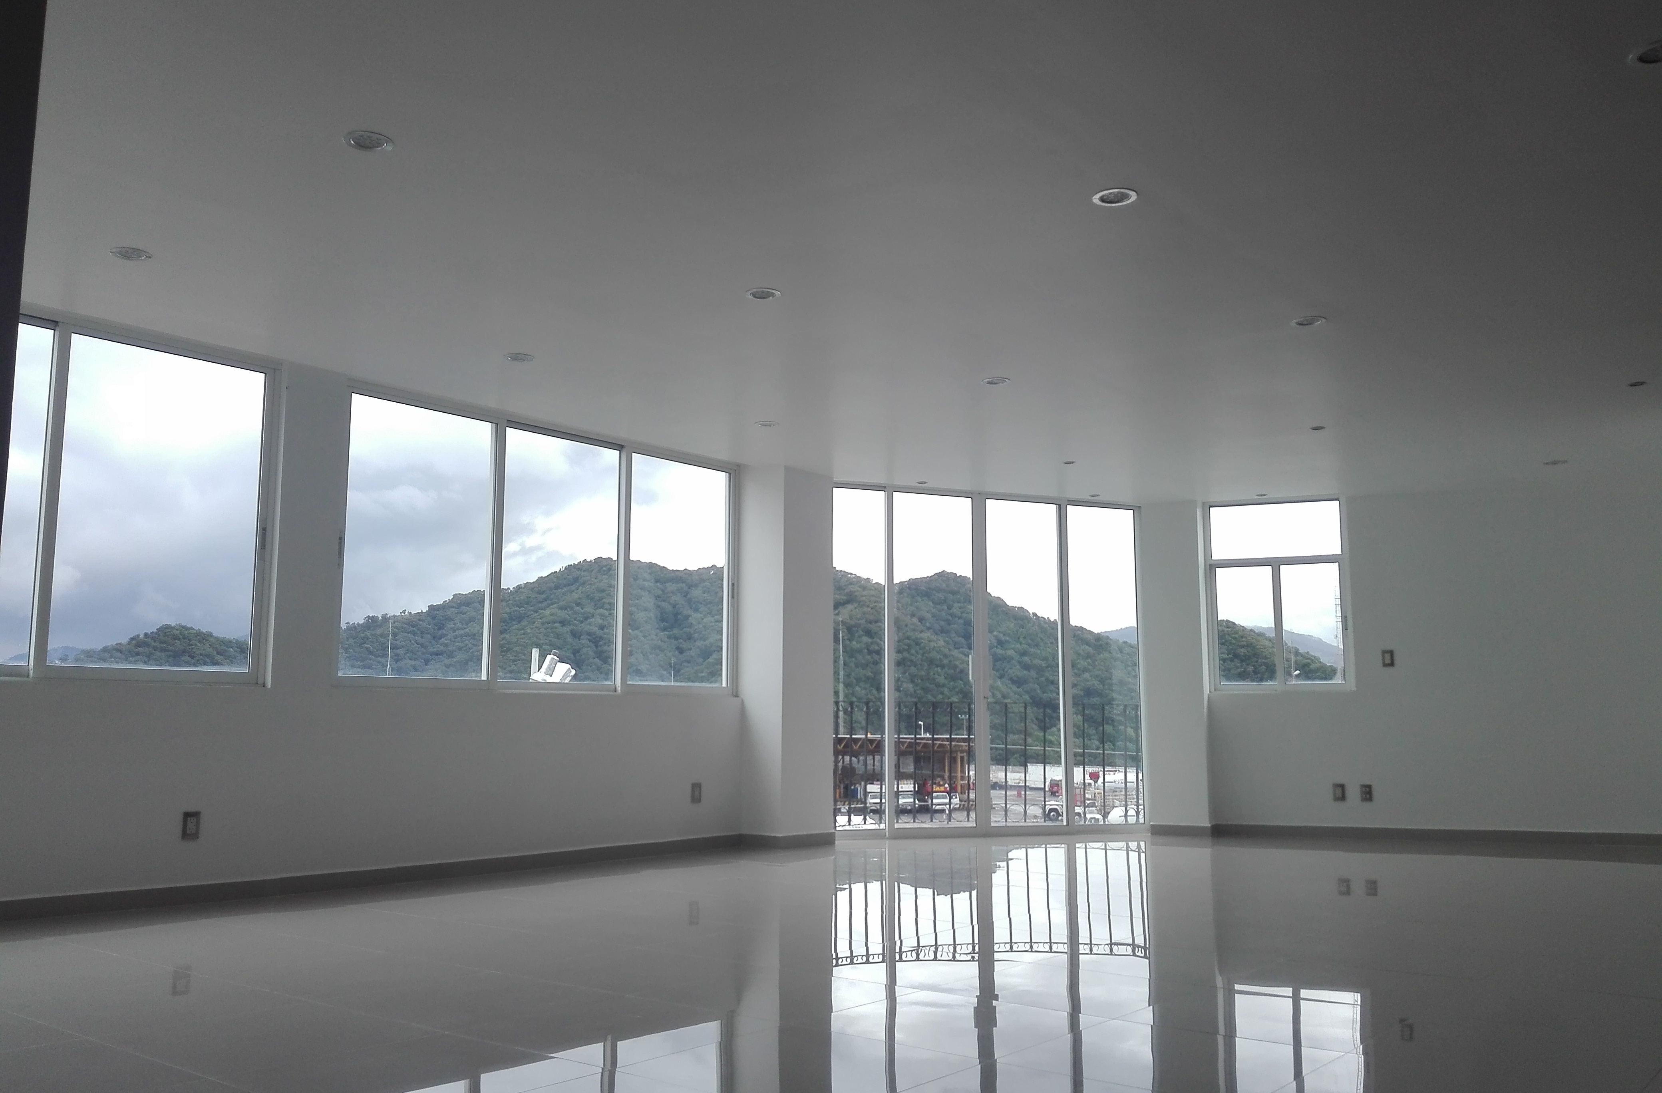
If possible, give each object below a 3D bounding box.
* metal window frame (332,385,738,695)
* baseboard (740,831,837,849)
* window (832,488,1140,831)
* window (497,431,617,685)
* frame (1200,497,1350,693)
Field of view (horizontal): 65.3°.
[{"bbox_3d":[-1.516,0.075,7.416,0.080,1.507,2.813,-7,-10,39],"label":"metal window frame"},{"bbox_3d":[-0.262,1.893,8.313,0.623,0.080,0.221,1,-8,-9],"label":"baseboard"},{"bbox_3d":[1.158,0.836,9.416,2.607,2.441,0.080,3,-9,-21],"label":"window"},{"bbox_3d":[-1.533,0.080,7.382,0.050,1.408,0.829,-7,-10,39],"label":"window"},{"bbox_3d":[3.245,0.357,9.398,0.982,1.390,0.080,-3,-8,19],"label":"frame"}]

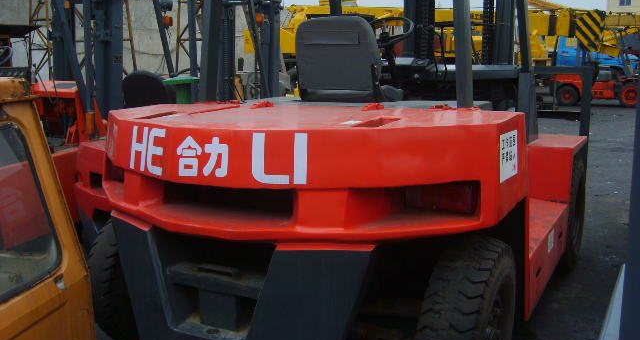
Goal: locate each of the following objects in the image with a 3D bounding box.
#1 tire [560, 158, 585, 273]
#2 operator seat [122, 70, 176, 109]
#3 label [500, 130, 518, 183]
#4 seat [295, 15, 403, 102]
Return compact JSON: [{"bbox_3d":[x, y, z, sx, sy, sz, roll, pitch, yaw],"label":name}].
[{"bbox_3d":[1.801,0.312,4.798,0.225,0.870,0.870,6,12,28],"label":"tire"},{"bbox_3d":[-1.323,-0.582,5.300,0.430,0.460,0.490,5,12,25],"label":"operator seat"},{"bbox_3d":[0.782,-0.056,2.667,0.010,0.200,0.290,6,12,28],"label":"label"},{"bbox_3d":[0.186,-0.604,3.488,0.480,0.455,0.500,6,12,28],"label":"seat"}]

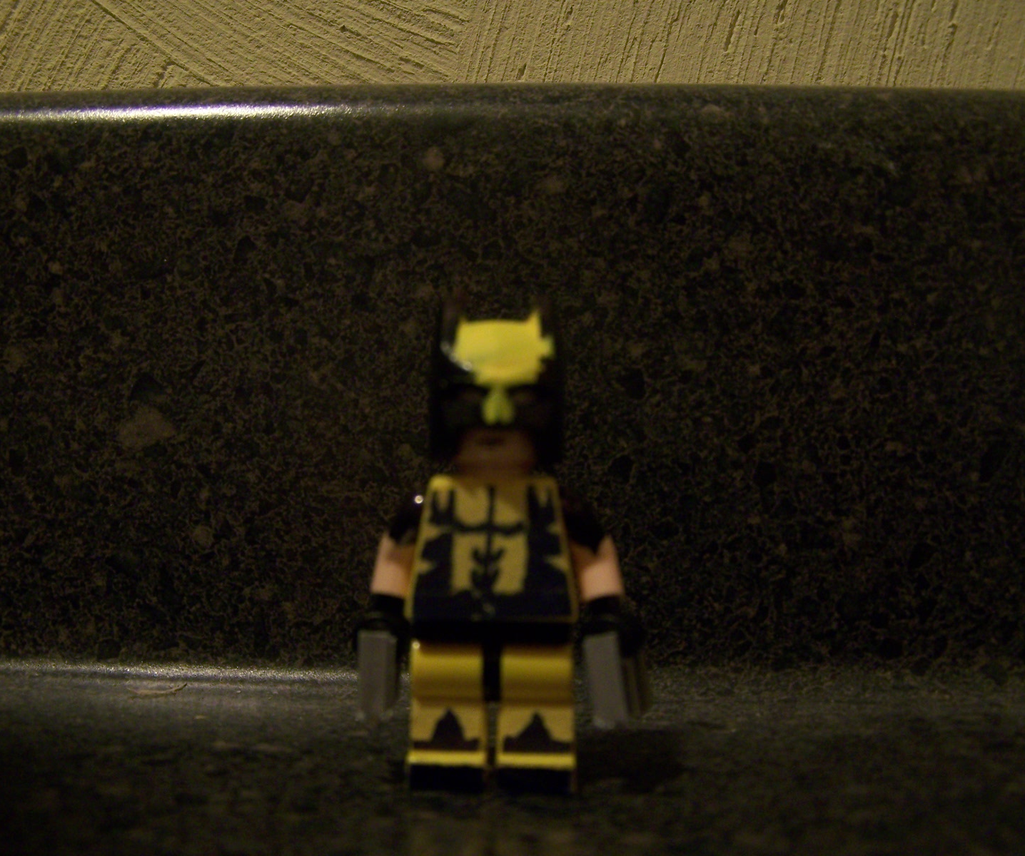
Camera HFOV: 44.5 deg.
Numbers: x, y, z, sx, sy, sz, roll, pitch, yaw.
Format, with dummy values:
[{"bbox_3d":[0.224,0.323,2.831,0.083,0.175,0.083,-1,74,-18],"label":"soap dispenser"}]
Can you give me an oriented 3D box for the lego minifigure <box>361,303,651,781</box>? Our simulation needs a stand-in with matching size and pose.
[{"bbox_3d":[-0.001,0.011,0.120,0.026,0.046,0.015,1,7,2],"label":"lego minifigure"}]

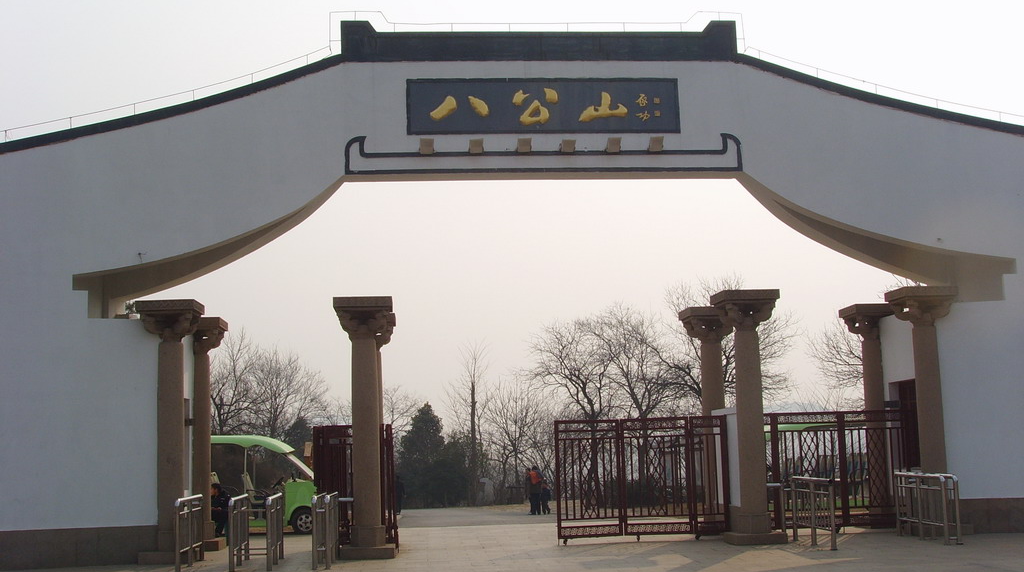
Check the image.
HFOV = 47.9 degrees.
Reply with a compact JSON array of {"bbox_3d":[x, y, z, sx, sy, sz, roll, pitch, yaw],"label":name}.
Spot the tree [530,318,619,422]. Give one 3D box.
[{"bbox_3d":[2.259,4.588,41.702,3.325,6.860,3.159,-2,-8,3],"label":"tree"}]

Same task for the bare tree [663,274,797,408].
[{"bbox_3d":[7.388,3.500,39.191,4.552,7.845,4.324,-3,-8,10],"label":"bare tree"}]

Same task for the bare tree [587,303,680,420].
[{"bbox_3d":[4.483,4.346,42.567,3.468,7.521,3.295,-2,-8,6],"label":"bare tree"}]

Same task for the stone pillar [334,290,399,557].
[{"bbox_3d":[-2.307,2.229,18.327,0.885,4.020,0.885,-1,-7,-5],"label":"stone pillar"}]

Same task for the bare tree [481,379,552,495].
[{"bbox_3d":[0.178,6.088,45.595,2.846,4.855,2.703,-2,-8,0],"label":"bare tree"}]

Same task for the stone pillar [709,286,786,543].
[{"bbox_3d":[3.874,2.122,18.845,0.885,4.020,0.885,-1,-7,-5],"label":"stone pillar"}]

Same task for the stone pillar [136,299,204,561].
[{"bbox_3d":[-5.602,2.388,18.920,0.929,4.198,0.913,-1,-8,-4],"label":"stone pillar"}]

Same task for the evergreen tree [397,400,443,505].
[{"bbox_3d":[-3.648,6.758,46.000,1.874,4.226,1.874,-1,-7,-5],"label":"evergreen tree"}]

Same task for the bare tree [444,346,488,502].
[{"bbox_3d":[-1.761,5.312,44.660,1.703,6.265,1.618,-1,-8,-2],"label":"bare tree"}]

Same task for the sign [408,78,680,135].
[{"bbox_3d":[0.539,-2.924,18.787,4.452,0.927,0.120,-1,-7,-5],"label":"sign"}]

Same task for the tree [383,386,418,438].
[{"bbox_3d":[-5.341,7.189,52.000,2.254,5.499,2.254,-1,-7,-5],"label":"tree"}]

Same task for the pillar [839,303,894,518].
[{"bbox_3d":[6.739,2.391,21.358,0.885,4.020,0.885,-1,-7,-5],"label":"pillar"}]

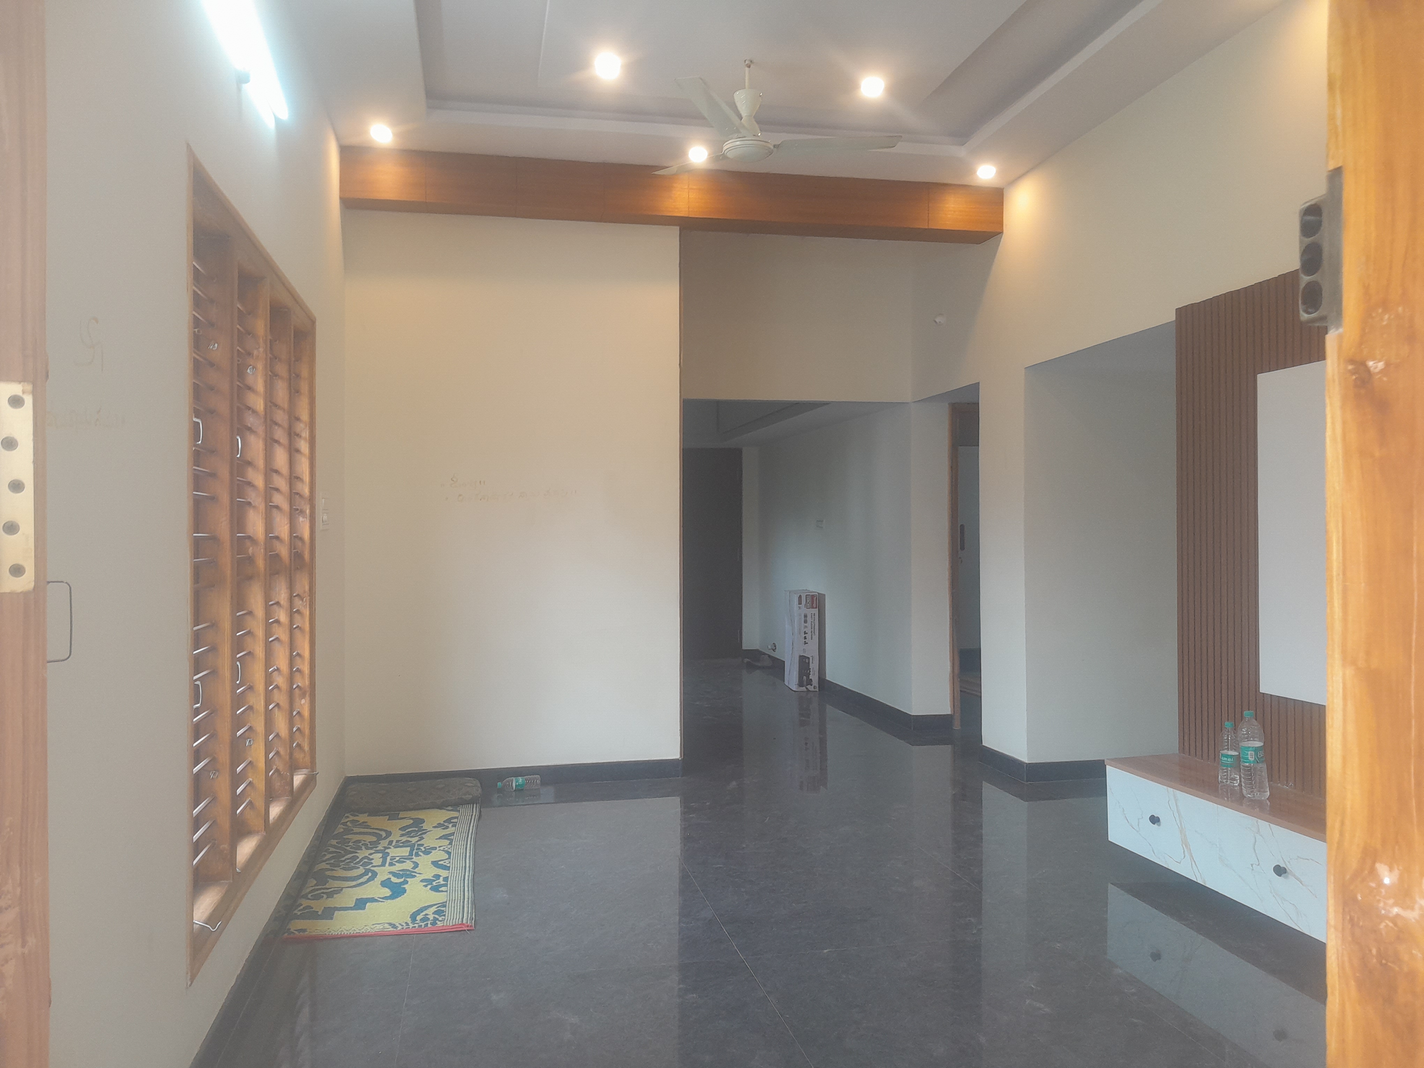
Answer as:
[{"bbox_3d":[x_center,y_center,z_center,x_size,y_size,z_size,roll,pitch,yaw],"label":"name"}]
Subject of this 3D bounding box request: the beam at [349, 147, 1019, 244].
[{"bbox_3d":[-0.125,-1.689,5.574,3.313,0.242,0.169,0,0,-12],"label":"beam"}]

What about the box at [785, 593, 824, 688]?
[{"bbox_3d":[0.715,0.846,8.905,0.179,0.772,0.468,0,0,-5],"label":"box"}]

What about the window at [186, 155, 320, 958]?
[{"bbox_3d":[-1.389,0.052,3.355,0.119,1.801,2.010,0,0,-12],"label":"window"}]

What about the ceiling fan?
[{"bbox_3d":[0.147,-1.650,4.328,1.124,0.386,1.124,0,0,-24],"label":"ceiling fan"}]

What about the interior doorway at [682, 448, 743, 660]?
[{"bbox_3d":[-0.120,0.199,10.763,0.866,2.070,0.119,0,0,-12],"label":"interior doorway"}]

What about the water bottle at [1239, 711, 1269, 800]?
[{"bbox_3d":[1.756,0.709,3.595,0.078,0.280,0.078,0,0,0],"label":"water bottle"}]

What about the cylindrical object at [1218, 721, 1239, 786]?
[{"bbox_3d":[1.752,0.741,3.764,0.064,0.217,0.064,0,0,0],"label":"cylindrical object"}]

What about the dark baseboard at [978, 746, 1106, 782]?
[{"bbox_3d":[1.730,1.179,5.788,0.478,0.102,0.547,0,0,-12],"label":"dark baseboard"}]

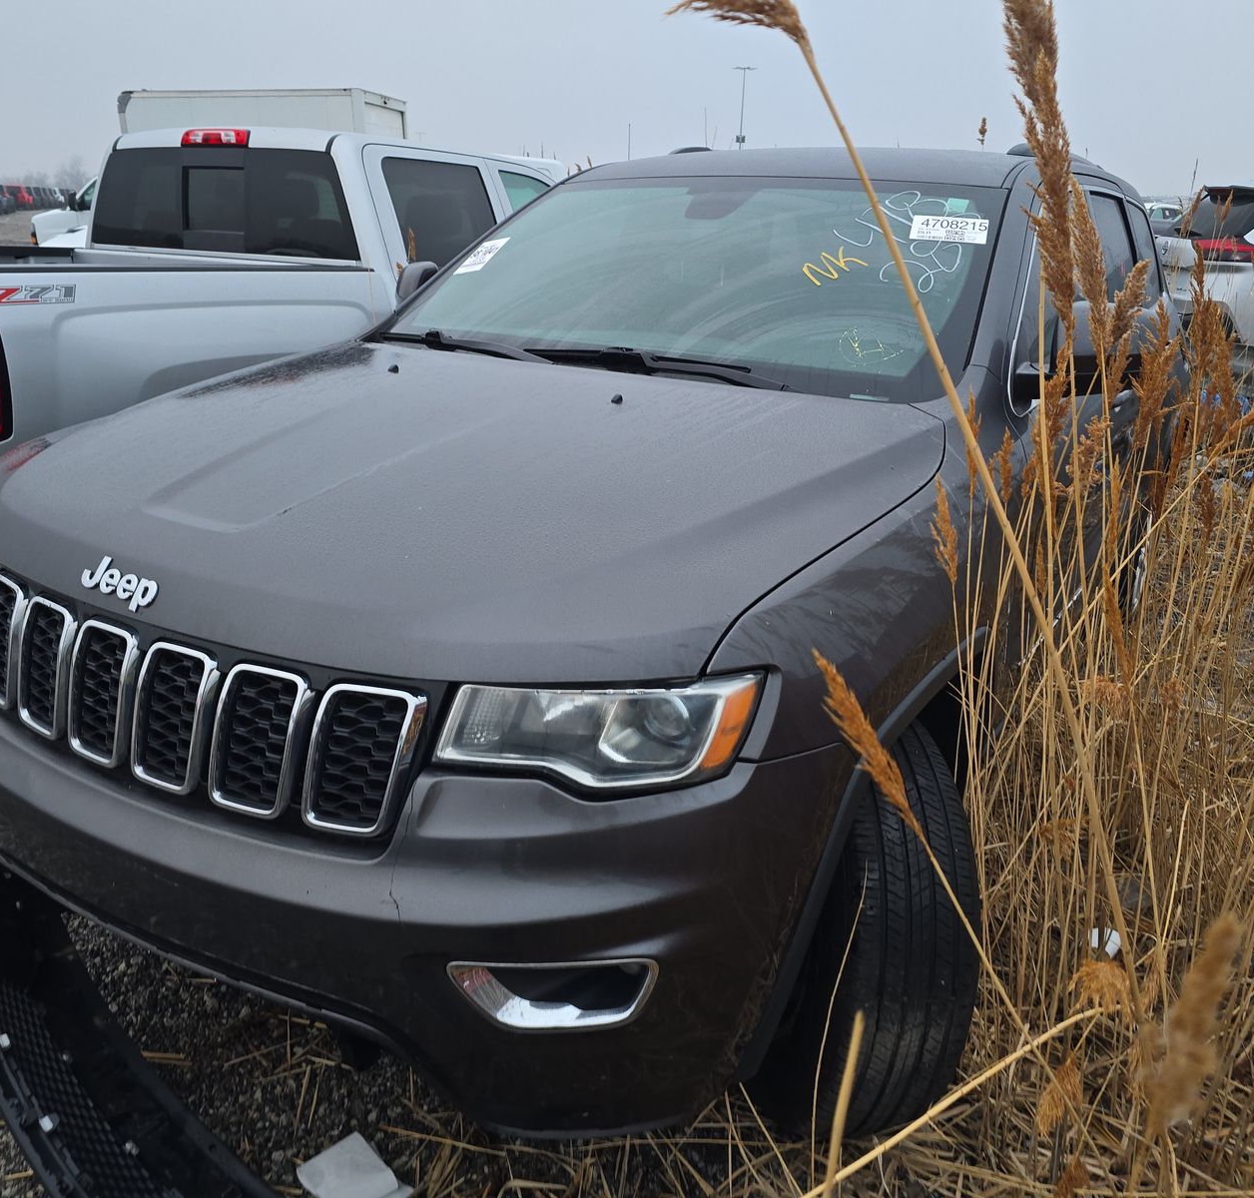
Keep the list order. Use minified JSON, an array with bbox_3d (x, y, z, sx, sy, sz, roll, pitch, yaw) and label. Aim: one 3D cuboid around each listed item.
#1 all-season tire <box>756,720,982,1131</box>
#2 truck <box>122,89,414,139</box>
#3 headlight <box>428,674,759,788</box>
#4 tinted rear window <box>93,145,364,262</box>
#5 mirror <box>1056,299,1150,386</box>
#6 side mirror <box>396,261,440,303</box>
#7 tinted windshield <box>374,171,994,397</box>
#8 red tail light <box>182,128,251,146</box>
[{"bbox_3d":[0.380,0.524,1.956,0.250,0.775,0.775,0,19,-7],"label":"all-season tire"},{"bbox_3d":[-8.150,-8.170,21.300,7.200,3.400,2.400,5,20,9],"label":"truck"},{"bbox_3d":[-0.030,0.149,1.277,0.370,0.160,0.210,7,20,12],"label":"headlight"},{"bbox_3d":[-1.797,-1.734,4.642,1.520,0.420,0.090,10,12,22],"label":"tinted rear window"},{"bbox_3d":[1.005,-0.540,2.269,0.220,0.180,0.130,14,22,29],"label":"mirror"},{"bbox_3d":[-0.639,-0.944,3.207,0.220,0.180,0.130,14,22,29],"label":"side mirror"},{"bbox_3d":[0.146,-0.840,2.635,1.550,0.140,0.931,14,51,29],"label":"tinted windshield"},{"bbox_3d":[-1.766,-1.997,4.601,0.375,0.075,0.090,10,21,22],"label":"red tail light"}]

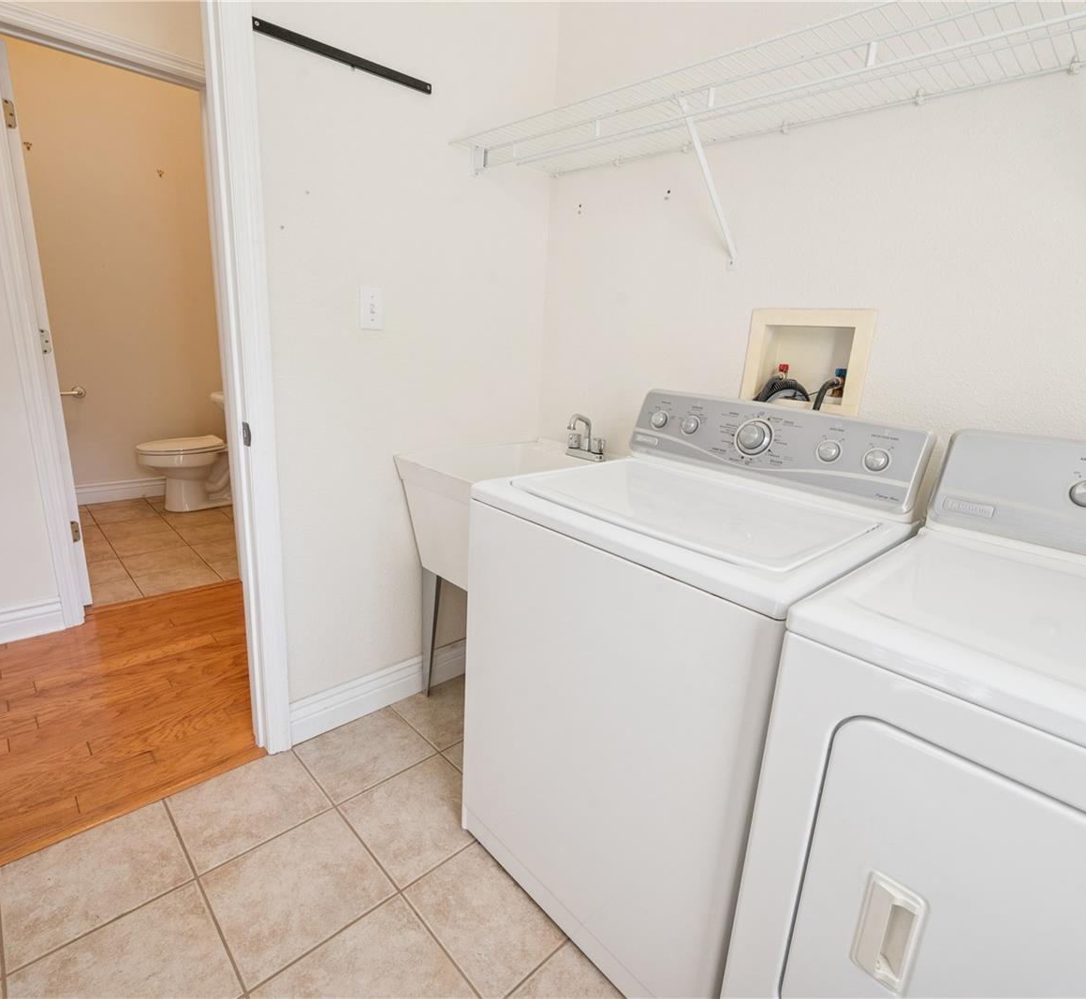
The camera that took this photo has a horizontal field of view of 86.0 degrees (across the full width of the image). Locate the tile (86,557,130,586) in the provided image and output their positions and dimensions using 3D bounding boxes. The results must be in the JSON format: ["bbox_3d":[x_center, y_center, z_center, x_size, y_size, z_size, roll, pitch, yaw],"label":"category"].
[{"bbox_3d":[-2.164,0.365,2.757,0.313,0.010,0.313,-11,21,-43],"label":"tile"}]

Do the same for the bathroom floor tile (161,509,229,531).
[{"bbox_3d":[-2.206,0.129,3.712,0.322,0.010,0.322,-11,21,-43],"label":"bathroom floor tile"}]

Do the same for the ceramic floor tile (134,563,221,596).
[{"bbox_3d":[-1.776,0.396,2.831,0.322,0.010,0.281,-11,21,-43],"label":"ceramic floor tile"}]

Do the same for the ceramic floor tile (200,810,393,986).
[{"bbox_3d":[-0.541,0.859,1.291,0.313,0.010,0.313,-11,21,-43],"label":"ceramic floor tile"}]

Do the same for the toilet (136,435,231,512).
[{"bbox_3d":[-2.283,-0.319,3.932,0.740,0.730,0.440,-11,21,-43],"label":"toilet"}]

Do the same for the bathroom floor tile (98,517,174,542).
[{"bbox_3d":[-2.441,0.174,3.489,0.322,0.010,0.322,-11,21,-43],"label":"bathroom floor tile"}]

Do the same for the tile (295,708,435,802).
[{"bbox_3d":[-0.535,0.765,1.764,0.322,0.010,0.292,-11,21,-43],"label":"tile"}]

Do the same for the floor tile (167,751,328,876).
[{"bbox_3d":[-0.774,0.810,1.543,0.322,0.010,0.299,-11,21,-43],"label":"floor tile"}]

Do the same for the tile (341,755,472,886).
[{"bbox_3d":[-0.310,0.814,1.507,0.313,0.010,0.313,-11,21,-43],"label":"tile"}]

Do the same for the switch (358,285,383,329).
[{"bbox_3d":[-0.465,-0.519,1.580,0.070,0.114,0.015,-11,21,-43],"label":"switch"}]

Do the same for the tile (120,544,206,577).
[{"bbox_3d":[-1.933,0.320,2.973,0.313,0.010,0.313,-11,21,-43],"label":"tile"}]

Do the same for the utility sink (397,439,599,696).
[{"bbox_3d":[-0.053,0.294,1.846,0.593,0.842,0.581,-11,21,-43],"label":"utility sink"}]

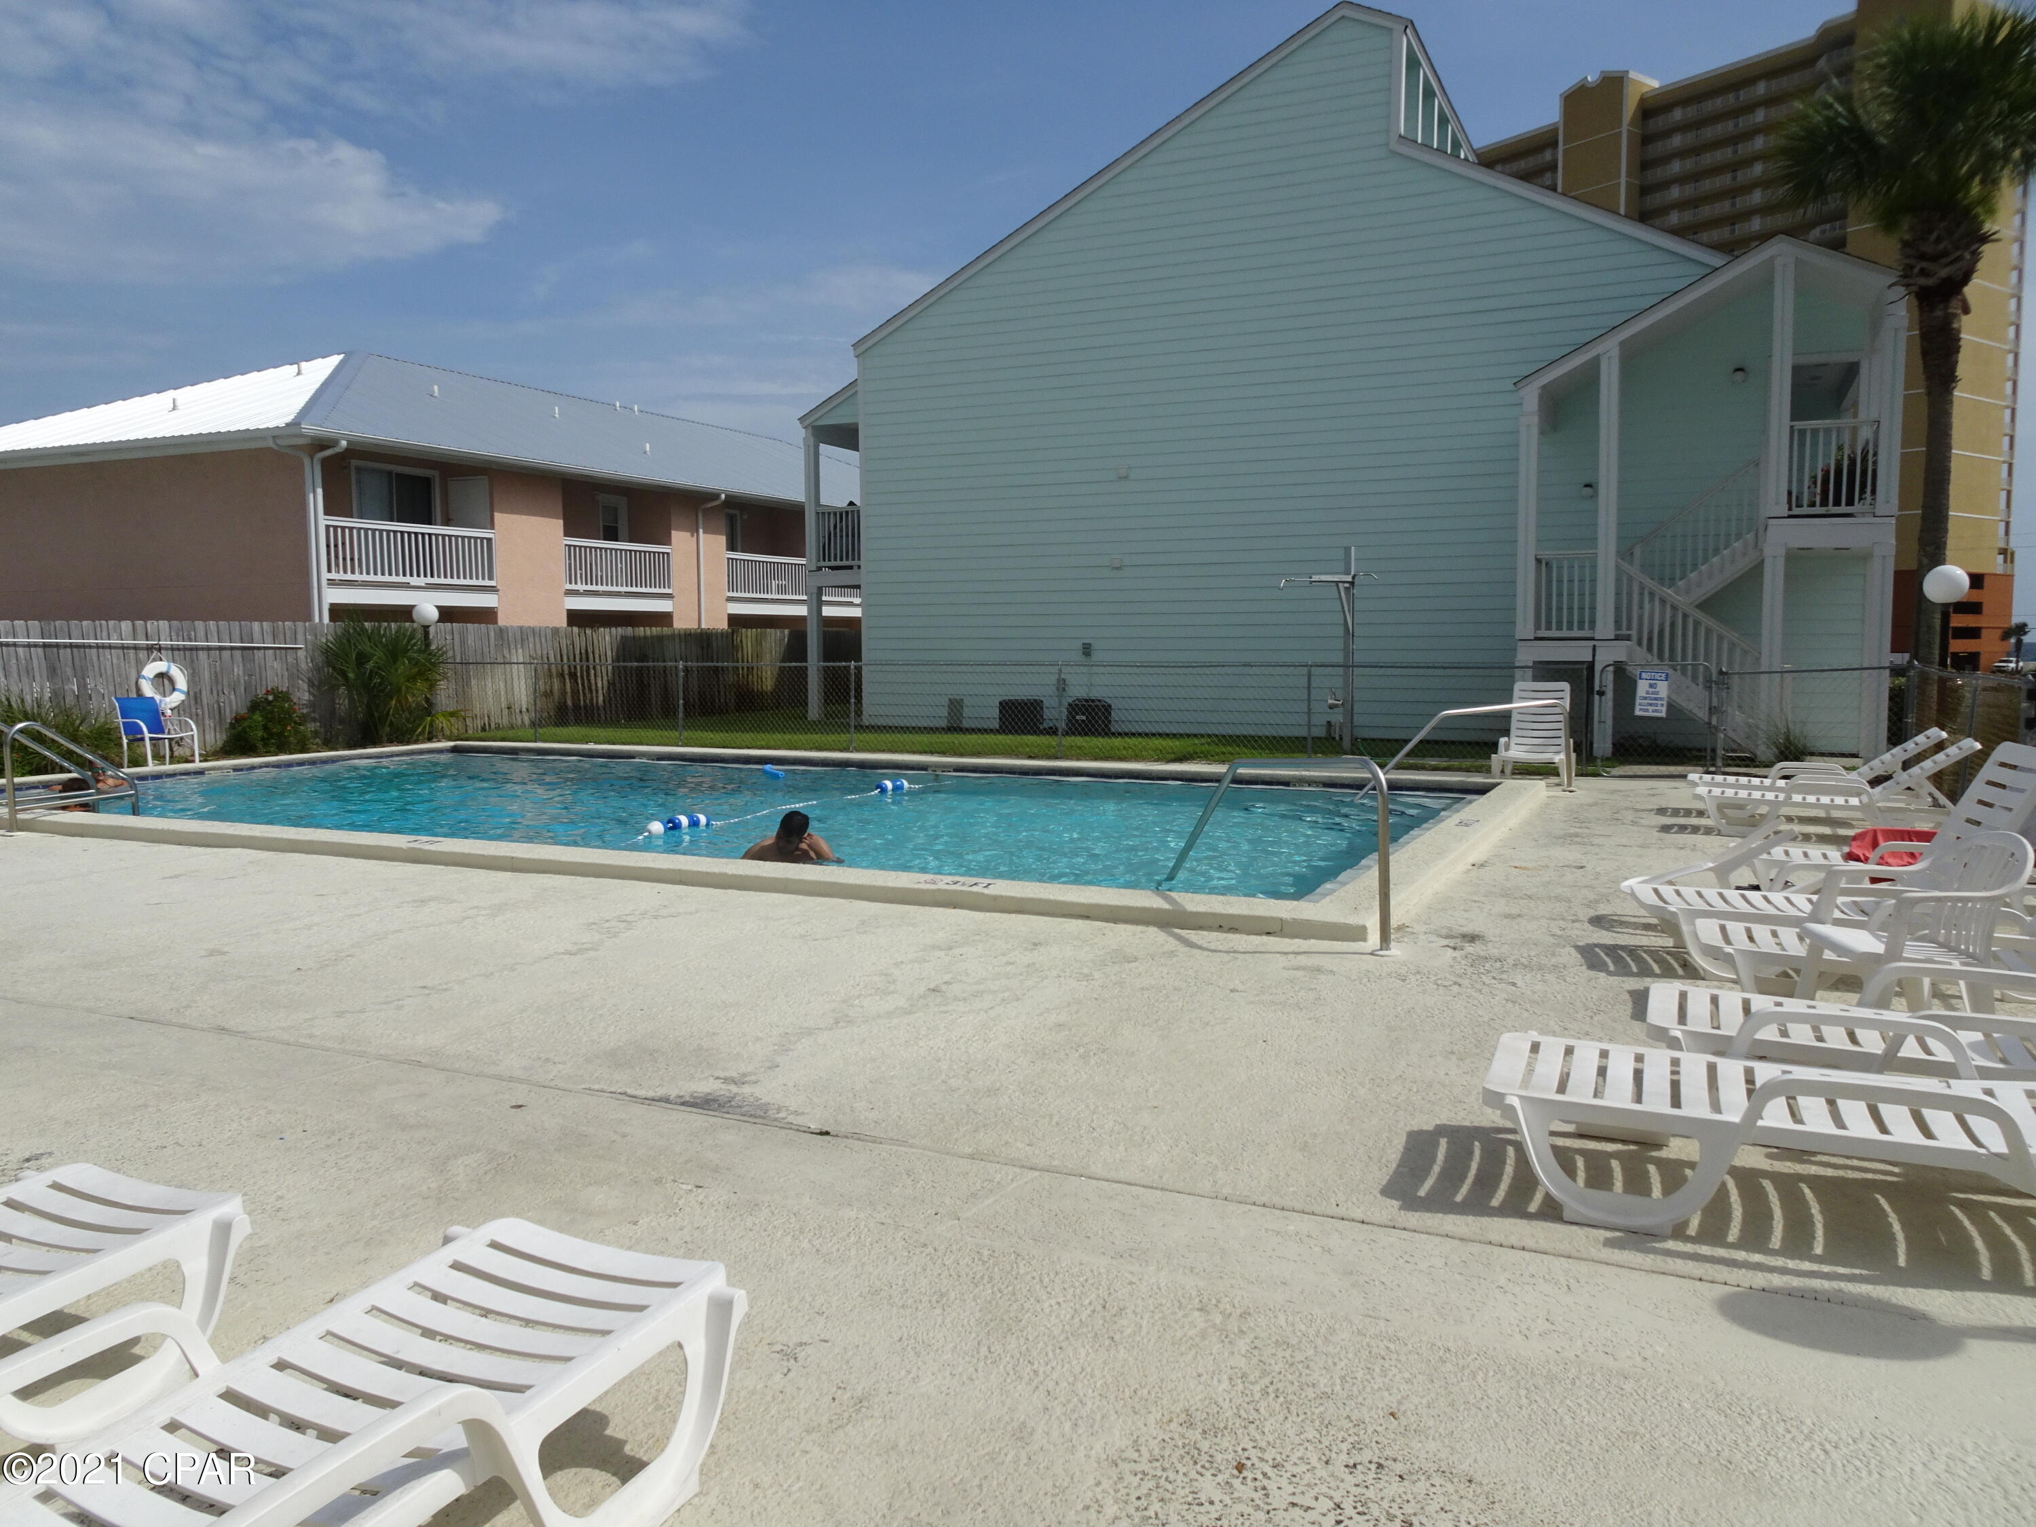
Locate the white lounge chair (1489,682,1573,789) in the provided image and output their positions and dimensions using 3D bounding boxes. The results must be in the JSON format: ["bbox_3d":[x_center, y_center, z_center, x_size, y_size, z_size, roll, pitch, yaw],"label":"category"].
[{"bbox_3d":[5.416,-0.323,14.710,0.720,1.000,1.450,2,6,24],"label":"white lounge chair"}]

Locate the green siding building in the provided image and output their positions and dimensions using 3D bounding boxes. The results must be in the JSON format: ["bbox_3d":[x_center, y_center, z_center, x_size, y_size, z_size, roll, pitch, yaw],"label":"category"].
[{"bbox_3d":[5.703,-6.097,25.995,16.400,10.550,15.500,2,6,25],"label":"green siding building"}]

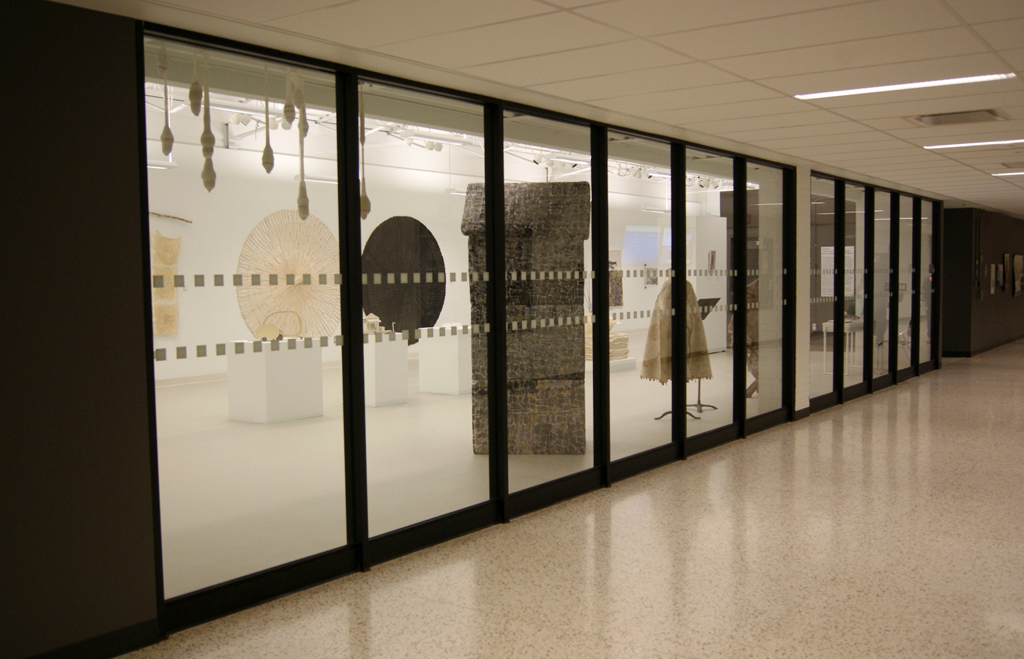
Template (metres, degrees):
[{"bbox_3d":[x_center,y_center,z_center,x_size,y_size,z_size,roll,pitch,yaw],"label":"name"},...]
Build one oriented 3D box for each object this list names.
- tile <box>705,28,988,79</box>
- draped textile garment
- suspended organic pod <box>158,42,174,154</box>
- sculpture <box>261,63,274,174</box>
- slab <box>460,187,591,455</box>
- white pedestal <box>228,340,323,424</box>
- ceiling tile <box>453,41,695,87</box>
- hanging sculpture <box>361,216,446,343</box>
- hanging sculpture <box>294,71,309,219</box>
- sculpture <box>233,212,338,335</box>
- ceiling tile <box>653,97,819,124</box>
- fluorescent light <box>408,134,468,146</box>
[{"bbox_3d":[1.618,-1.344,4.585,1.220,0.020,0.610,3,5,37],"label":"tile"},{"bbox_3d":[1.748,0.003,9.973,0.739,1.100,0.550,1,4,10],"label":"draped textile garment"},{"bbox_3d":[-1.613,-1.076,4.396,0.064,0.518,0.064,3,5,37],"label":"suspended organic pod"},{"bbox_3d":[-1.347,-1.180,5.161,0.069,0.649,0.069,2,5,37],"label":"sculpture"},{"bbox_3d":[0.154,-0.102,8.161,1.078,2.324,0.500,0,4,2],"label":"slab"},{"bbox_3d":[-2.566,0.541,10.203,0.640,0.850,0.750,2,5,37],"label":"white pedestal"},{"bbox_3d":[0.335,-1.354,4.800,1.100,0.025,0.610,2,5,37],"label":"ceiling tile"},{"bbox_3d":[-1.831,-0.816,16.123,0.100,2.220,2.150,3,5,37],"label":"hanging sculpture"},{"bbox_3d":[-1.200,-1.069,5.360,0.075,0.877,0.075,2,5,37],"label":"hanging sculpture"},{"bbox_3d":[-3.264,-0.692,14.240,0.120,2.200,2.140,3,5,37],"label":"sculpture"},{"bbox_3d":[1.433,-1.456,6.260,1.116,0.020,0.610,3,5,37],"label":"ceiling tile"},{"bbox_3d":[-1.048,-2.672,13.200,0.180,0.090,1.220,2,5,37],"label":"fluorescent light"}]

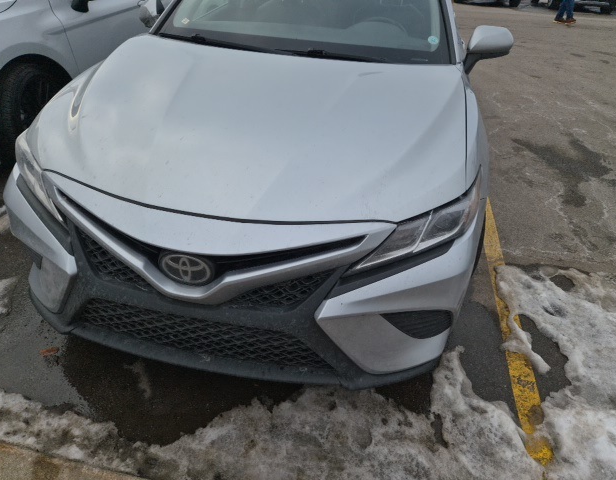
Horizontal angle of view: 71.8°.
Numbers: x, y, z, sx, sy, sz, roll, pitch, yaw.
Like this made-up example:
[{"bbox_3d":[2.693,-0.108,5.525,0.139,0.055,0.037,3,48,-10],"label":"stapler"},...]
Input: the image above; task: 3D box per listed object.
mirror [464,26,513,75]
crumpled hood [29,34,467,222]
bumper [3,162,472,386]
[{"bbox_3d":[0.935,-0.981,2.191,0.210,0.210,0.170,9,32,7],"label":"mirror"},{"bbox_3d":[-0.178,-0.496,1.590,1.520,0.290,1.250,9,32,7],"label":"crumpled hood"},{"bbox_3d":[-0.279,0.038,1.450,1.800,0.550,0.610,9,32,7],"label":"bumper"}]

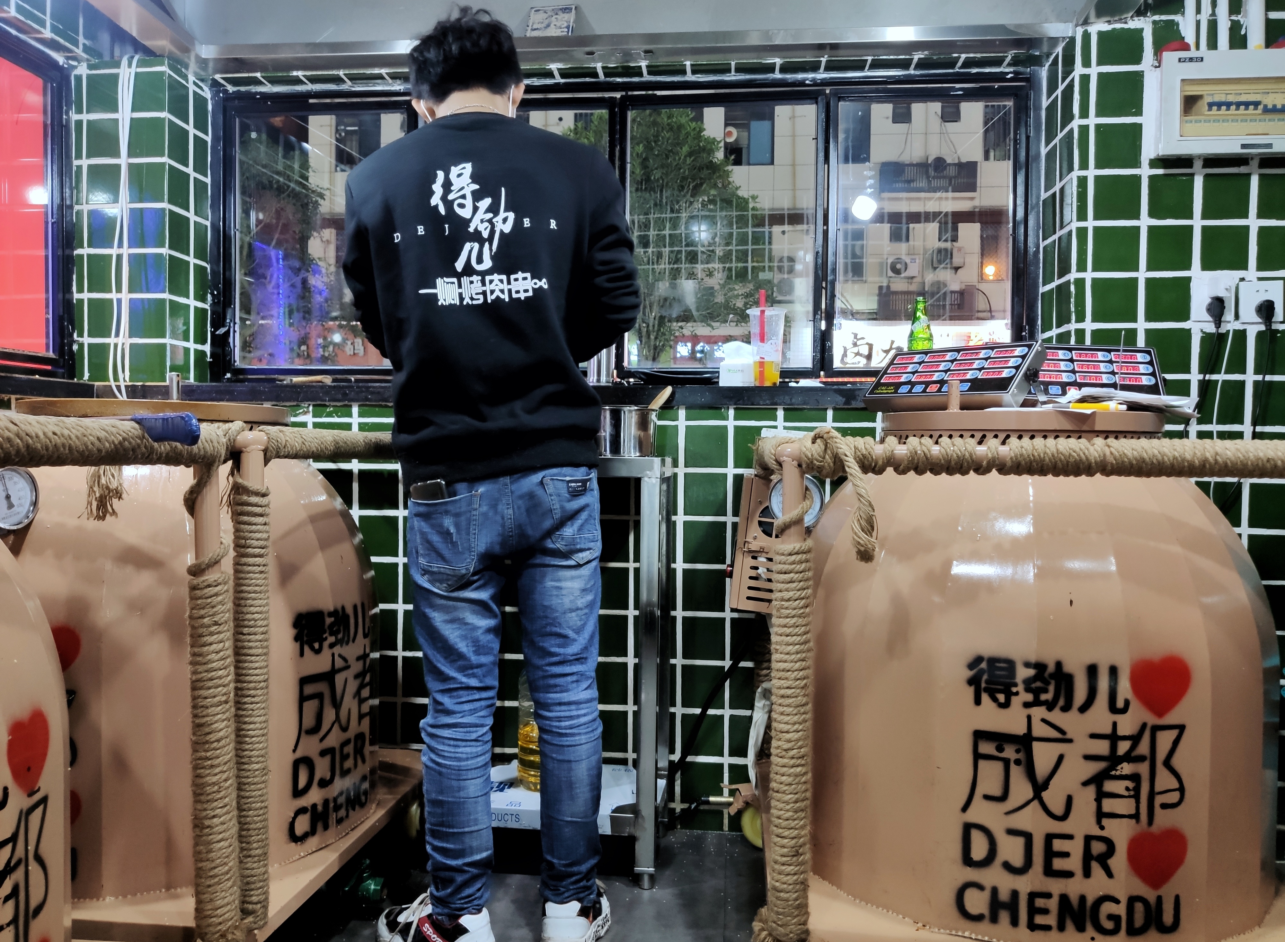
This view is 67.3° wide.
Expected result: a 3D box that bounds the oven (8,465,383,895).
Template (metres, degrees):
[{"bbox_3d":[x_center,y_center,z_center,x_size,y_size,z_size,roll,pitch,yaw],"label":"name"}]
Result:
[{"bbox_3d":[-0.881,0.261,1.782,0.800,0.710,0.800,1,1,12],"label":"oven"}]

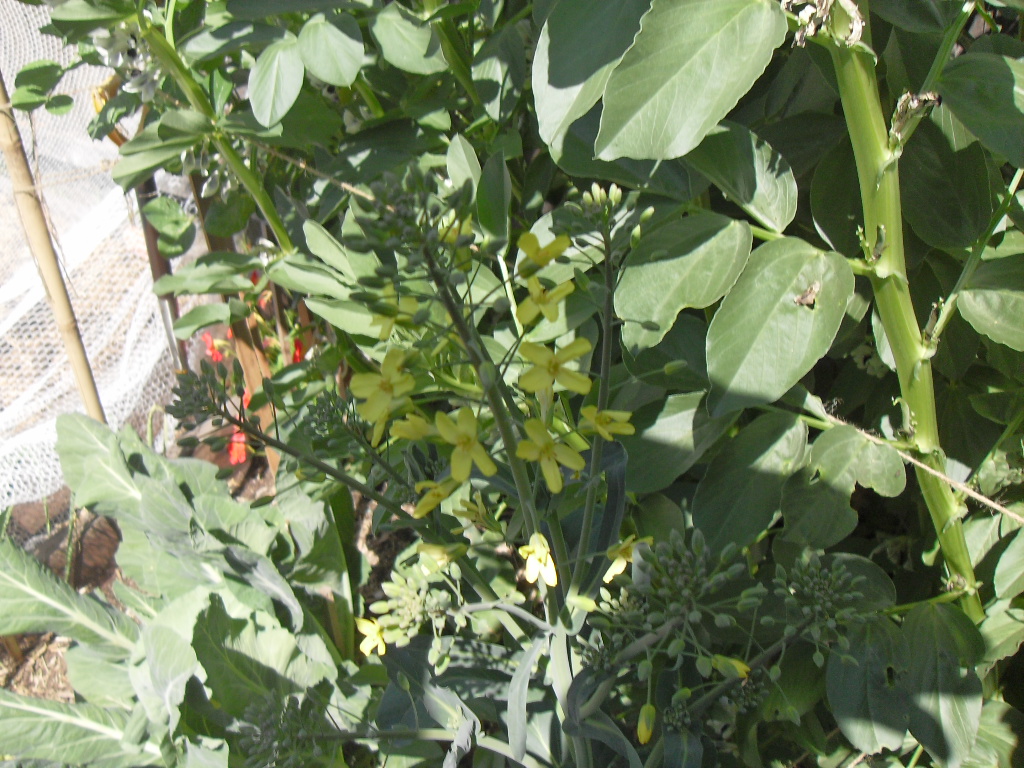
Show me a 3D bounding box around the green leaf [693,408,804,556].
[{"bbox_3d":[0.102,0.043,0.470,0.039,0.013,0.074,38,77,22],"label":"green leaf"}]

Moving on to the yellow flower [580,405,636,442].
[{"bbox_3d":[0.039,0.016,0.440,0.021,0.018,0.015,-9,15,-39],"label":"yellow flower"}]

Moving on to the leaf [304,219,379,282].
[{"bbox_3d":[-0.112,-0.088,0.720,0.030,0.055,0.014,-43,13,-20],"label":"leaf"}]

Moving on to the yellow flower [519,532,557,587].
[{"bbox_3d":[0.010,0.071,0.445,0.018,0.020,0.018,-2,37,-2],"label":"yellow flower"}]

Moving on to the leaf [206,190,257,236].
[{"bbox_3d":[-0.206,-0.125,0.800,0.038,0.036,0.012,1,11,5],"label":"leaf"}]

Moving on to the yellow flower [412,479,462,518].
[{"bbox_3d":[-0.028,0.042,0.400,0.018,0.015,0.011,23,19,33],"label":"yellow flower"}]

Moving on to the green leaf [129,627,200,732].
[{"bbox_3d":[-0.189,0.162,0.600,0.039,0.020,0.059,-7,66,-20],"label":"green leaf"}]

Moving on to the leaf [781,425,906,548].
[{"bbox_3d":[0.151,0.047,0.500,0.050,0.067,0.016,37,9,7],"label":"leaf"}]

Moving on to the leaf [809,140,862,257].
[{"bbox_3d":[0.146,-0.083,0.485,0.032,0.012,0.056,3,73,13],"label":"leaf"}]

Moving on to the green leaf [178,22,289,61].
[{"bbox_3d":[-0.185,-0.228,0.730,0.071,0.018,0.042,-12,41,-5],"label":"green leaf"}]

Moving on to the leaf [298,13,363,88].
[{"bbox_3d":[-0.092,-0.171,0.560,0.031,0.009,0.043,-19,65,-2],"label":"leaf"}]

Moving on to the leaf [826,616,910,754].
[{"bbox_3d":[0.166,0.141,0.510,0.040,0.012,0.068,-6,66,4],"label":"leaf"}]

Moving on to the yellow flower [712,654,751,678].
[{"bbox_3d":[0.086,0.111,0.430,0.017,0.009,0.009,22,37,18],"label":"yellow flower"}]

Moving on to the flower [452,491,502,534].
[{"bbox_3d":[-0.013,0.048,0.405,0.014,0.013,0.015,-44,38,8],"label":"flower"}]

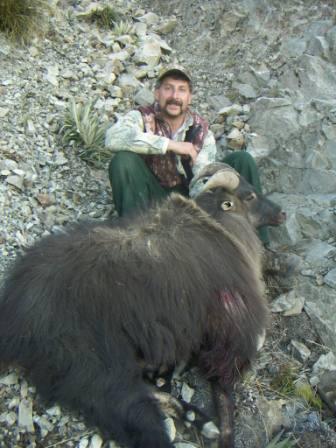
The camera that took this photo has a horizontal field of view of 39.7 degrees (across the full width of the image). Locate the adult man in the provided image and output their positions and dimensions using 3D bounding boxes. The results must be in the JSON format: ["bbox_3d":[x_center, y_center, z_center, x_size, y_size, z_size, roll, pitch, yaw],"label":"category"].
[{"bbox_3d":[0.090,-0.300,2.260,0.780,0.860,0.700,-2,18,-6],"label":"adult man"}]

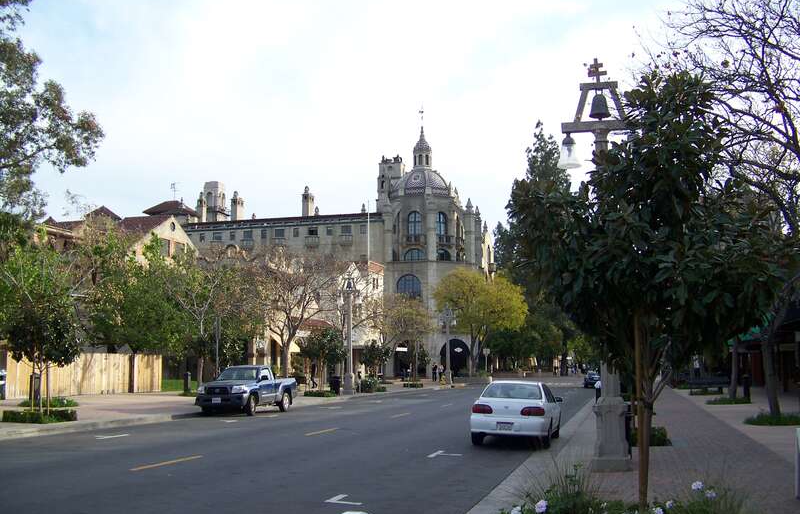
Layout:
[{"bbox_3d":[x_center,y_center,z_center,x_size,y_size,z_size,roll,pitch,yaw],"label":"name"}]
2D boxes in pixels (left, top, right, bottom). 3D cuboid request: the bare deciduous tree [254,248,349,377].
[{"bbox_3d":[-5.628,3.675,47.537,5.300,8.200,5.200,0,-8,0],"label":"bare deciduous tree"}]

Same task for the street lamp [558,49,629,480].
[{"bbox_3d":[3.303,0.007,13.439,1.420,6.700,0.680,-2,-8,15],"label":"street lamp"}]

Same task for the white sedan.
[{"bbox_3d":[2.857,3.720,20.116,1.740,1.410,4.680,-2,-8,14],"label":"white sedan"}]

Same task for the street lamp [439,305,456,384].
[{"bbox_3d":[3.973,7.098,67.739,1.420,6.700,0.680,-2,-8,15],"label":"street lamp"}]

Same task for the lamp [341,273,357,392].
[{"bbox_3d":[-2.796,4.116,45.439,1.420,6.700,0.680,-2,-8,15],"label":"lamp"}]

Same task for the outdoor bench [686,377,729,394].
[{"bbox_3d":[15.944,6.693,43.152,2.000,0.860,0.650,-2,-8,15],"label":"outdoor bench"}]

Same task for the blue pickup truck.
[{"bbox_3d":[-5.350,4.692,29.651,1.860,1.690,4.860,-2,-8,15],"label":"blue pickup truck"}]

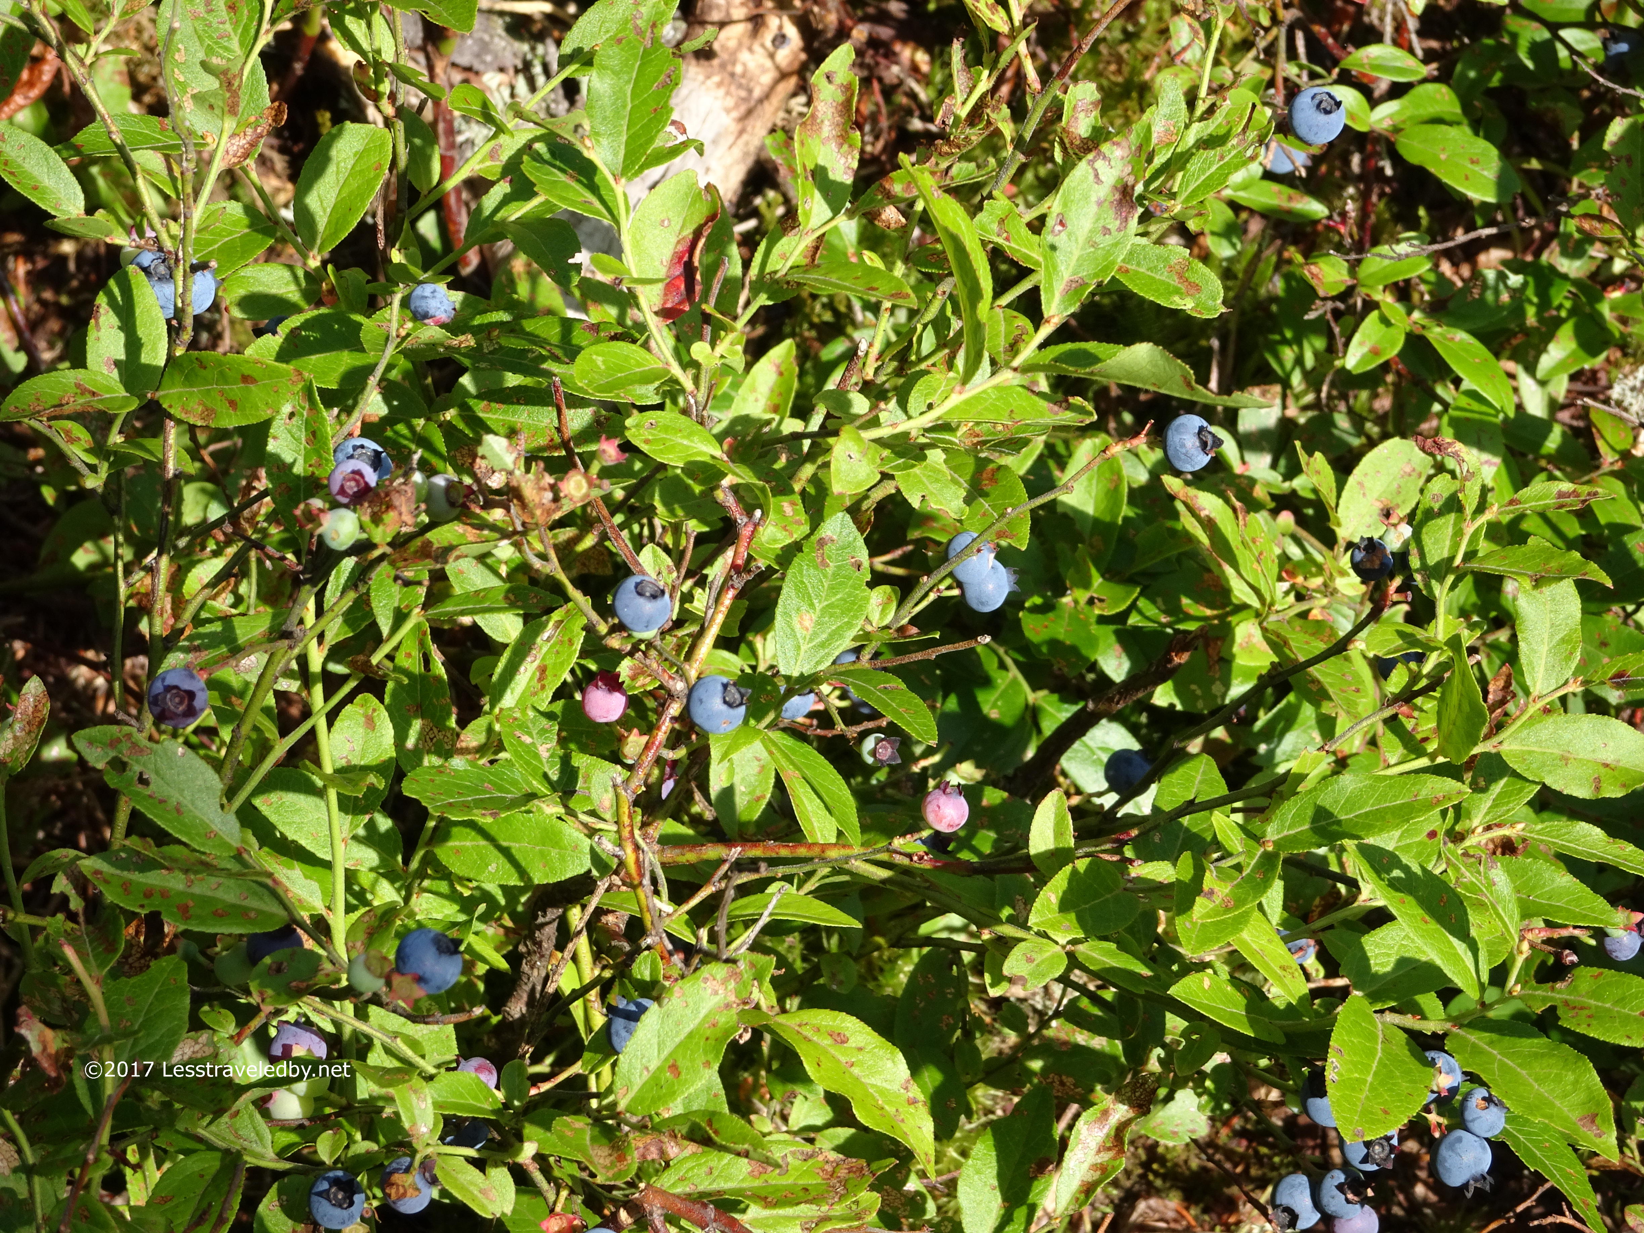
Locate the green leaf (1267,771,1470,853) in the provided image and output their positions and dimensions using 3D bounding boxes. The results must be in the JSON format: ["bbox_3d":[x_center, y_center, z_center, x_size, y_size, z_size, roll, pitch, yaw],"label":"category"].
[{"bbox_3d":[0.087,0.031,1.170,0.035,0.004,0.013,-15,48,-18],"label":"green leaf"}]

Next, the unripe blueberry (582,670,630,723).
[{"bbox_3d":[-0.034,0.013,1.154,0.007,0.008,0.007,8,24,-4],"label":"unripe blueberry"}]

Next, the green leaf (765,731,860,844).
[{"bbox_3d":[-0.002,0.027,1.180,0.009,0.004,0.025,-27,73,-43],"label":"green leaf"}]

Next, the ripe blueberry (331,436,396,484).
[{"bbox_3d":[-0.070,-0.023,1.120,0.009,0.009,0.008,3,-7,-24],"label":"ripe blueberry"}]

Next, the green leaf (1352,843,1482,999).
[{"bbox_3d":[0.095,0.049,1.170,0.012,0.005,0.032,-35,84,-39],"label":"green leaf"}]

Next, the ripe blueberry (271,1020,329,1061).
[{"bbox_3d":[-0.081,0.066,1.125,0.009,0.008,0.009,-3,24,1],"label":"ripe blueberry"}]

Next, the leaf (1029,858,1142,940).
[{"bbox_3d":[0.041,0.044,1.137,0.021,0.004,0.012,-21,66,-30],"label":"leaf"}]

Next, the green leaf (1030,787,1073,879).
[{"bbox_3d":[0.035,0.033,1.110,0.007,0.015,0.003,10,12,18],"label":"green leaf"}]

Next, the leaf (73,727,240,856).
[{"bbox_3d":[-0.104,0.027,1.146,0.033,0.004,0.014,35,55,0],"label":"leaf"}]

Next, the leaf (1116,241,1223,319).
[{"bbox_3d":[0.056,-0.055,1.187,0.021,0.004,0.011,23,61,6],"label":"leaf"}]

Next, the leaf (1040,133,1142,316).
[{"bbox_3d":[0.042,-0.060,1.130,0.014,0.004,0.030,25,81,8],"label":"leaf"}]

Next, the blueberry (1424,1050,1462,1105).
[{"bbox_3d":[0.094,0.071,1.123,0.008,0.008,0.008,7,51,-9],"label":"blueberry"}]

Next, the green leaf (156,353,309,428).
[{"bbox_3d":[-0.090,-0.035,1.120,0.024,0.004,0.012,-6,63,9],"label":"green leaf"}]

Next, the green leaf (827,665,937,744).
[{"bbox_3d":[0.010,0.014,1.190,0.023,0.004,0.009,34,53,20],"label":"green leaf"}]

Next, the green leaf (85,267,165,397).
[{"bbox_3d":[-0.112,-0.046,1.183,0.013,0.004,0.022,-9,73,-6],"label":"green leaf"}]

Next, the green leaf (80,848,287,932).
[{"bbox_3d":[-0.102,0.044,1.170,0.035,0.004,0.013,16,46,11],"label":"green leaf"}]

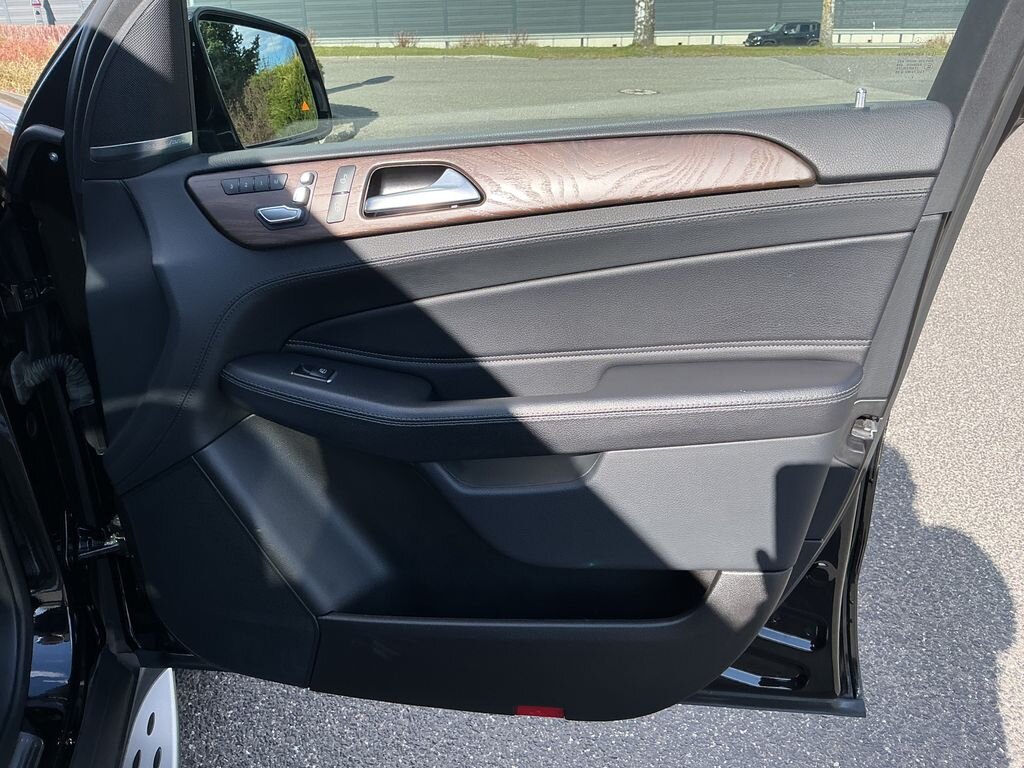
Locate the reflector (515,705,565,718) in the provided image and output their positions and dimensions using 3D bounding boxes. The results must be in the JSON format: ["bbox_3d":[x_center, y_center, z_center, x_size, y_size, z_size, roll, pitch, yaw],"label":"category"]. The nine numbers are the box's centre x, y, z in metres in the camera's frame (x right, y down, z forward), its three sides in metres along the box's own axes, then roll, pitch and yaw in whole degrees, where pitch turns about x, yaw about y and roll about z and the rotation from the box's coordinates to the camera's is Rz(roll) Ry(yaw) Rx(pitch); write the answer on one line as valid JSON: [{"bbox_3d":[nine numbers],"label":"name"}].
[{"bbox_3d":[0.037,0.438,1.148,0.065,0.016,0.010,2,23,5],"label":"reflector"}]

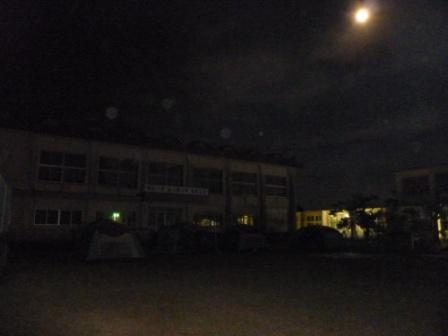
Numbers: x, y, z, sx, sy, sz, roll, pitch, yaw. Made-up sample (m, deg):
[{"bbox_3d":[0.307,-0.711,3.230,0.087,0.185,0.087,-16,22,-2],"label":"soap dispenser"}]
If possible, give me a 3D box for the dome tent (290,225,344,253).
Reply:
[{"bbox_3d":[5.250,4.192,18.748,2.750,1.550,2.500,1,-11,-6],"label":"dome tent"}]

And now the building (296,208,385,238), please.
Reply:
[{"bbox_3d":[18.400,8.912,51.745,6.500,4.500,15.500,7,-13,-34],"label":"building"}]

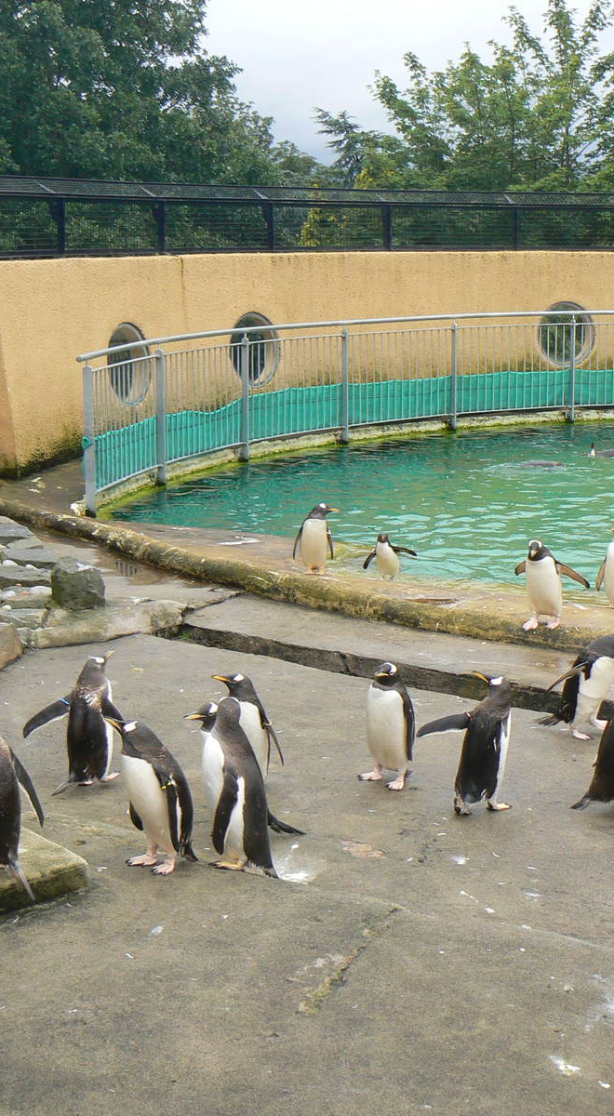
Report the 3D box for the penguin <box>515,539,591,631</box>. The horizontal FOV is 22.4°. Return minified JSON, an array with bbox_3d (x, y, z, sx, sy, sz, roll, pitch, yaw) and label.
[{"bbox_3d":[1.225,0.122,7.658,0.370,0.430,0.260,4,12,17],"label":"penguin"}]

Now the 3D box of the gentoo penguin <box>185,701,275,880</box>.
[{"bbox_3d":[-0.243,0.733,5.055,0.290,0.580,0.230,7,14,27],"label":"gentoo penguin"}]

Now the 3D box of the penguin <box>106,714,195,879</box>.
[{"bbox_3d":[-0.477,0.733,4.874,0.340,0.485,0.250,-8,14,-37],"label":"penguin"}]

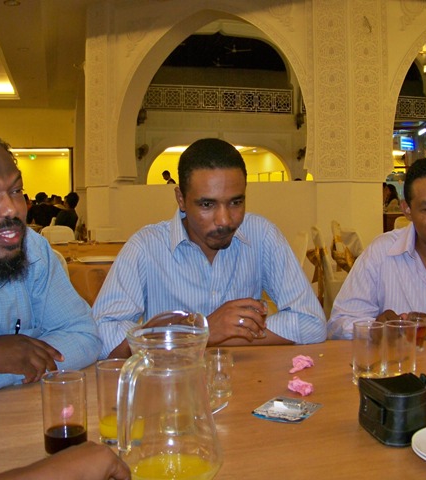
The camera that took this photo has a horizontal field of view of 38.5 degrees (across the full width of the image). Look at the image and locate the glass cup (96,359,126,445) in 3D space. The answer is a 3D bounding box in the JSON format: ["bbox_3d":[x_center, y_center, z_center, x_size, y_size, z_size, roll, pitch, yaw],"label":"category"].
[{"bbox_3d":[-0.147,0.251,0.948,0.063,0.115,0.063,-1,3,0],"label":"glass cup"}]

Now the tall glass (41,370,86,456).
[{"bbox_3d":[-0.218,0.257,0.899,0.062,0.113,0.062,-1,3,0],"label":"tall glass"}]

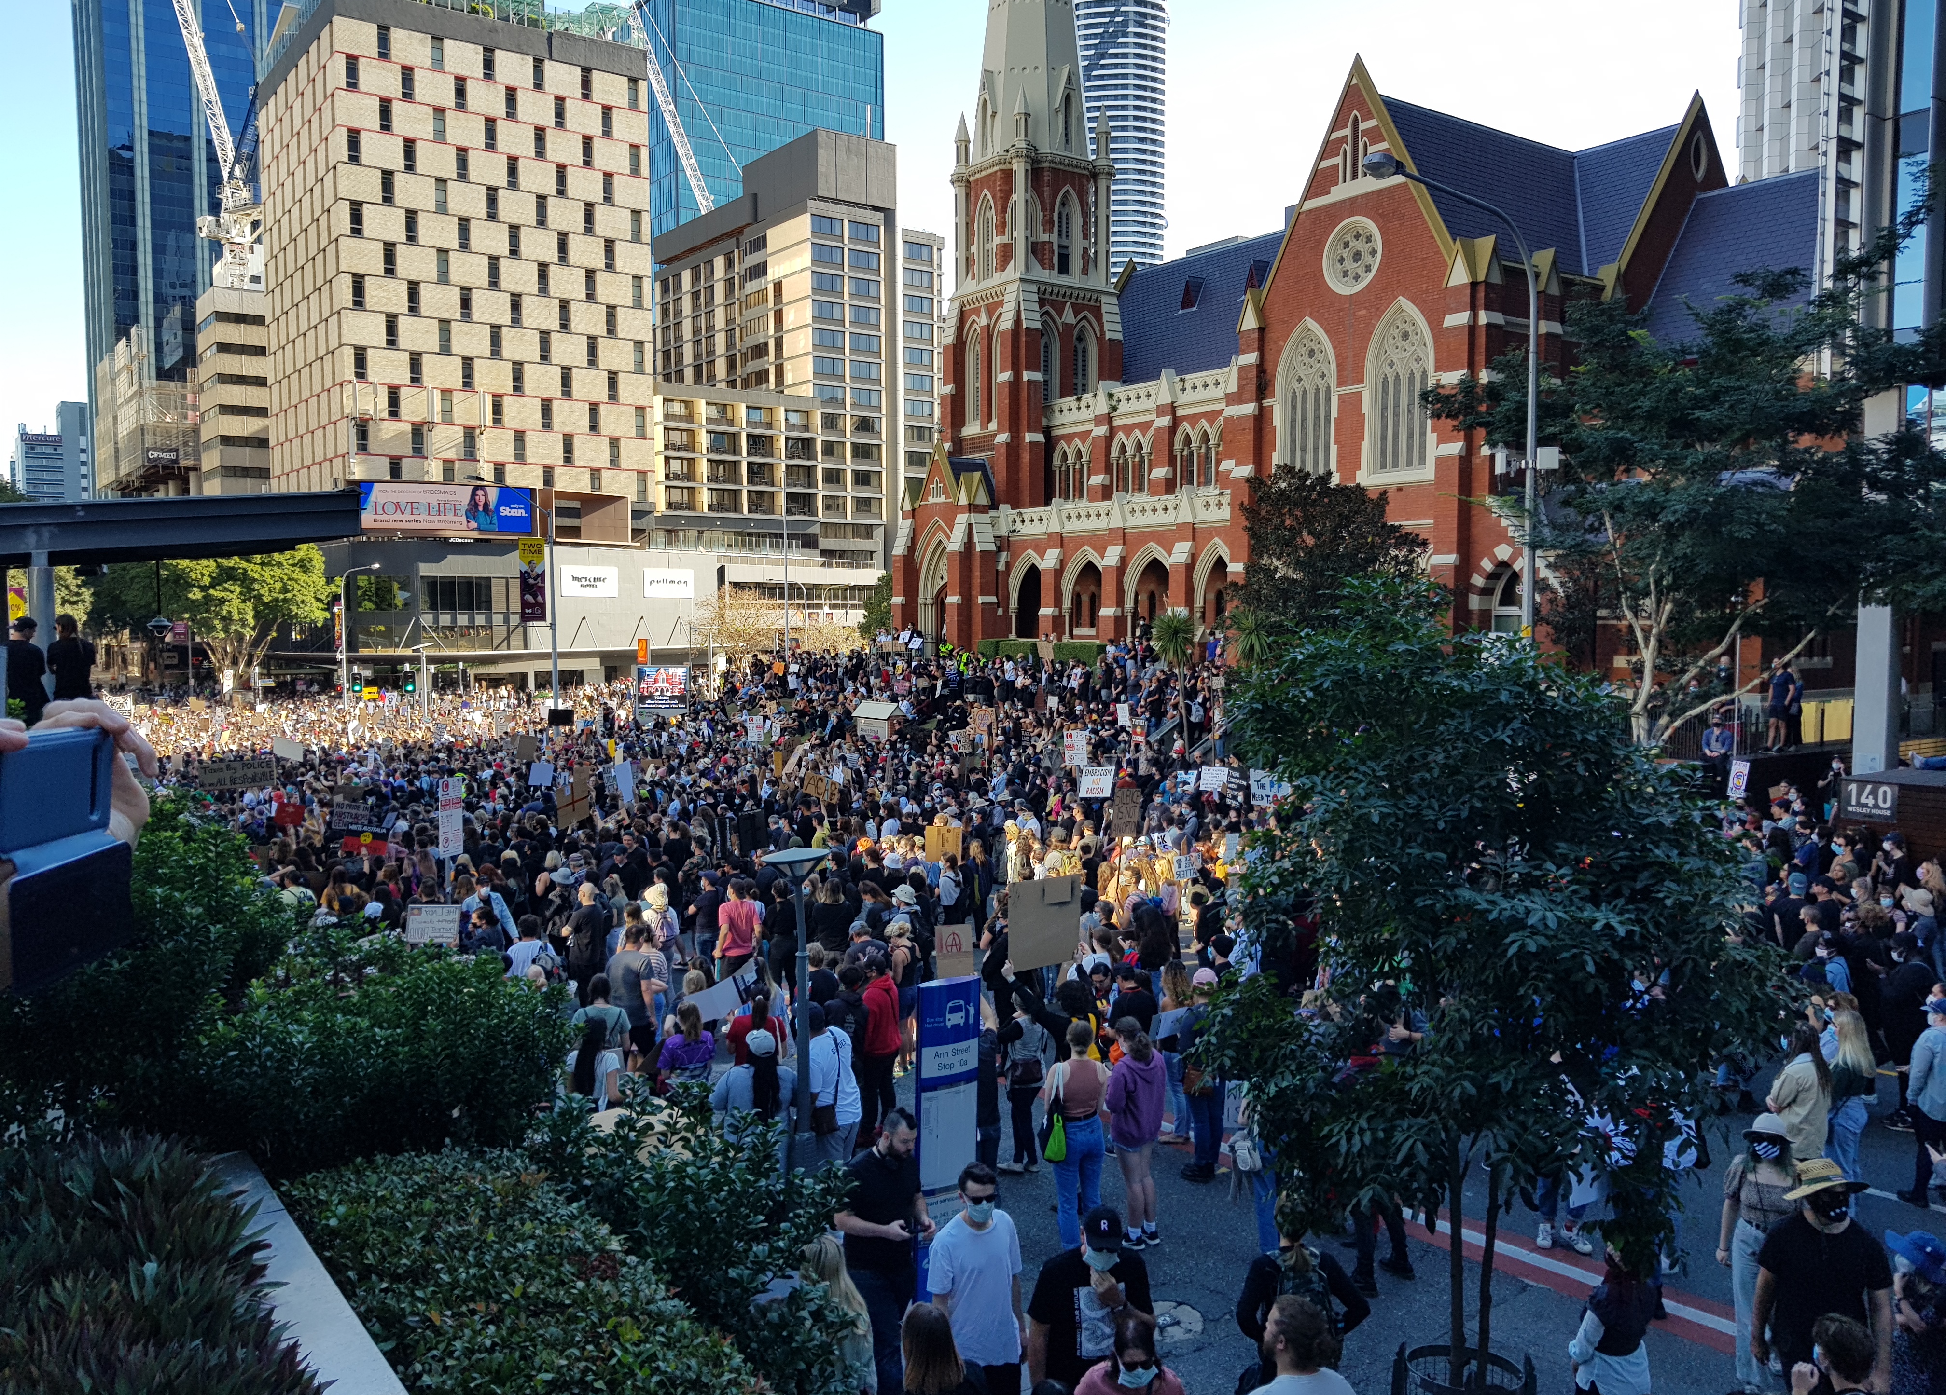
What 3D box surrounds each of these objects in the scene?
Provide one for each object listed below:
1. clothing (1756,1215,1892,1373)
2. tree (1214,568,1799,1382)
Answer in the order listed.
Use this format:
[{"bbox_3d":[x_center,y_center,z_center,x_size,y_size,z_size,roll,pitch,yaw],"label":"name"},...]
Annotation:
[{"bbox_3d":[4.348,3.018,7.458,0.580,0.740,0.340,1,4,23],"label":"clothing"},{"bbox_3d":[2.598,1.750,7.427,2.750,4.563,2.700,1,4,21],"label":"tree"}]

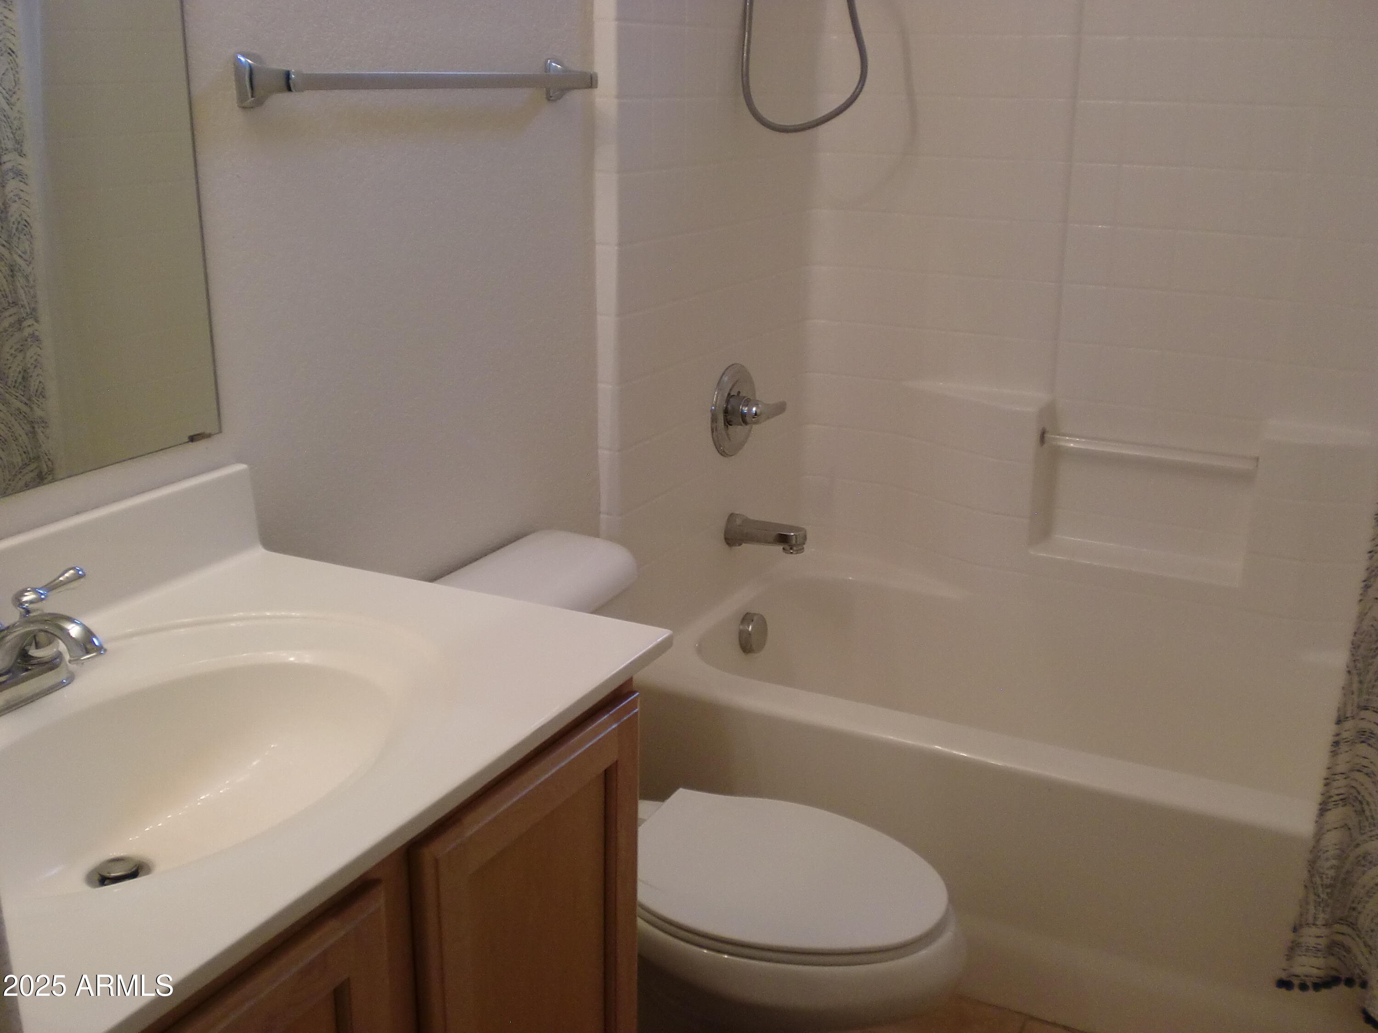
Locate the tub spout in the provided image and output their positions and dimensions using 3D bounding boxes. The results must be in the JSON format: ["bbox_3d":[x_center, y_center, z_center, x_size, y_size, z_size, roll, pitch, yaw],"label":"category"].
[{"bbox_3d":[0.149,0.039,2.687,0.152,0.073,0.061,10,20,27],"label":"tub spout"}]

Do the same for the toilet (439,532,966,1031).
[{"bbox_3d":[0.011,0.486,1.944,0.769,0.754,0.461,10,20,27],"label":"toilet"}]

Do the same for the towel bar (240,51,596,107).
[{"bbox_3d":[-0.307,-0.556,1.779,0.073,0.058,0.660,10,20,27],"label":"towel bar"}]

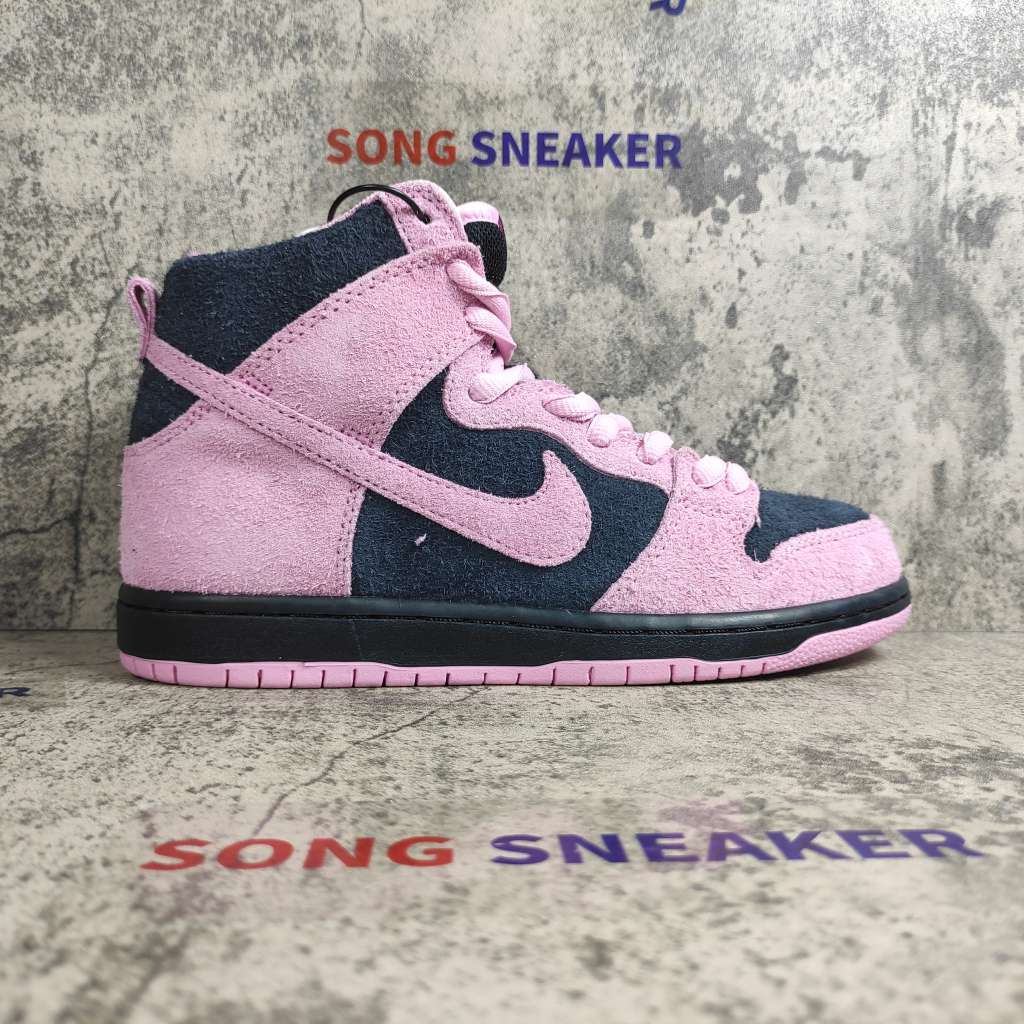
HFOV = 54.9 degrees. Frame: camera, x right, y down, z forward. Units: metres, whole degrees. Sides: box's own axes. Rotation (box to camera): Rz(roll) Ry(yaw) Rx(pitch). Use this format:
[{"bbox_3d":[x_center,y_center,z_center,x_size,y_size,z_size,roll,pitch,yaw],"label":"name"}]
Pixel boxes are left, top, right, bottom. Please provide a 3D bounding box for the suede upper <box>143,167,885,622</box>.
[{"bbox_3d":[0.007,-0.044,0.368,0.292,0.151,0.104,0,2,-6],"label":"suede upper"}]

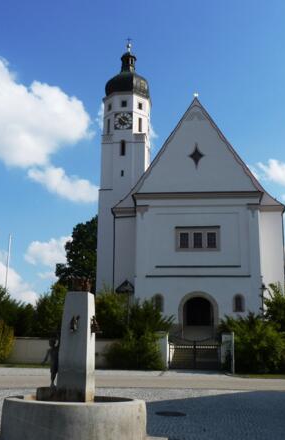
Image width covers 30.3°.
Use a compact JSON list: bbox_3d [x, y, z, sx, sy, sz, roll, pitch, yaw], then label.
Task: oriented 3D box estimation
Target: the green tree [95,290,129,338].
[{"bbox_3d":[-1.911,5.875,29.448,2.130,3.830,2.300,-1,-13,7],"label":"green tree"}]

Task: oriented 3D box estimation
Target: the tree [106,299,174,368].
[{"bbox_3d":[-0.155,5.887,27.206,3.520,3.620,3.000,-1,-13,7],"label":"tree"}]

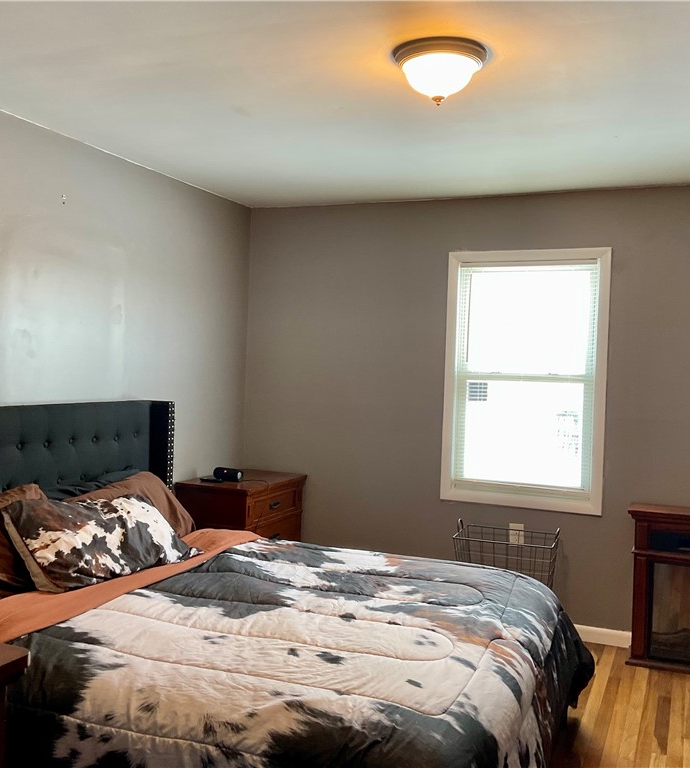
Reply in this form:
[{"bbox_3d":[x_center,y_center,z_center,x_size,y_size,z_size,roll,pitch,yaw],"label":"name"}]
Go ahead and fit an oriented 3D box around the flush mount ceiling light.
[{"bbox_3d":[0.299,-0.968,2.727,0.302,0.160,0.302,2,1,0],"label":"flush mount ceiling light"}]

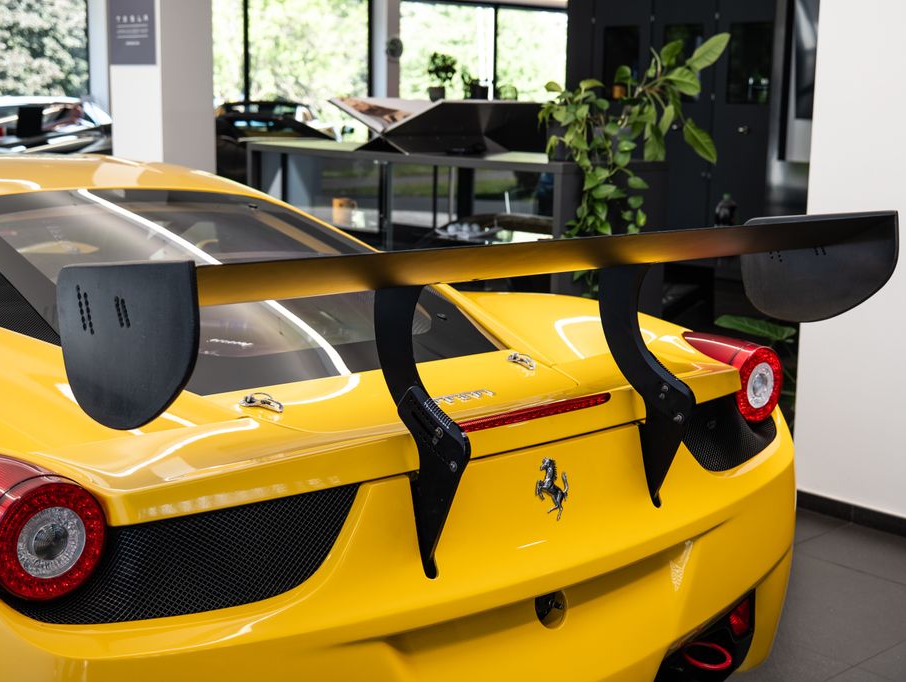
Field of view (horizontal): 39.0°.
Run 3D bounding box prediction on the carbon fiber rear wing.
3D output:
[{"bbox_3d":[0.151,0.063,1.889,1.414,0.481,0.313,-8,13,-43],"label":"carbon fiber rear wing"}]

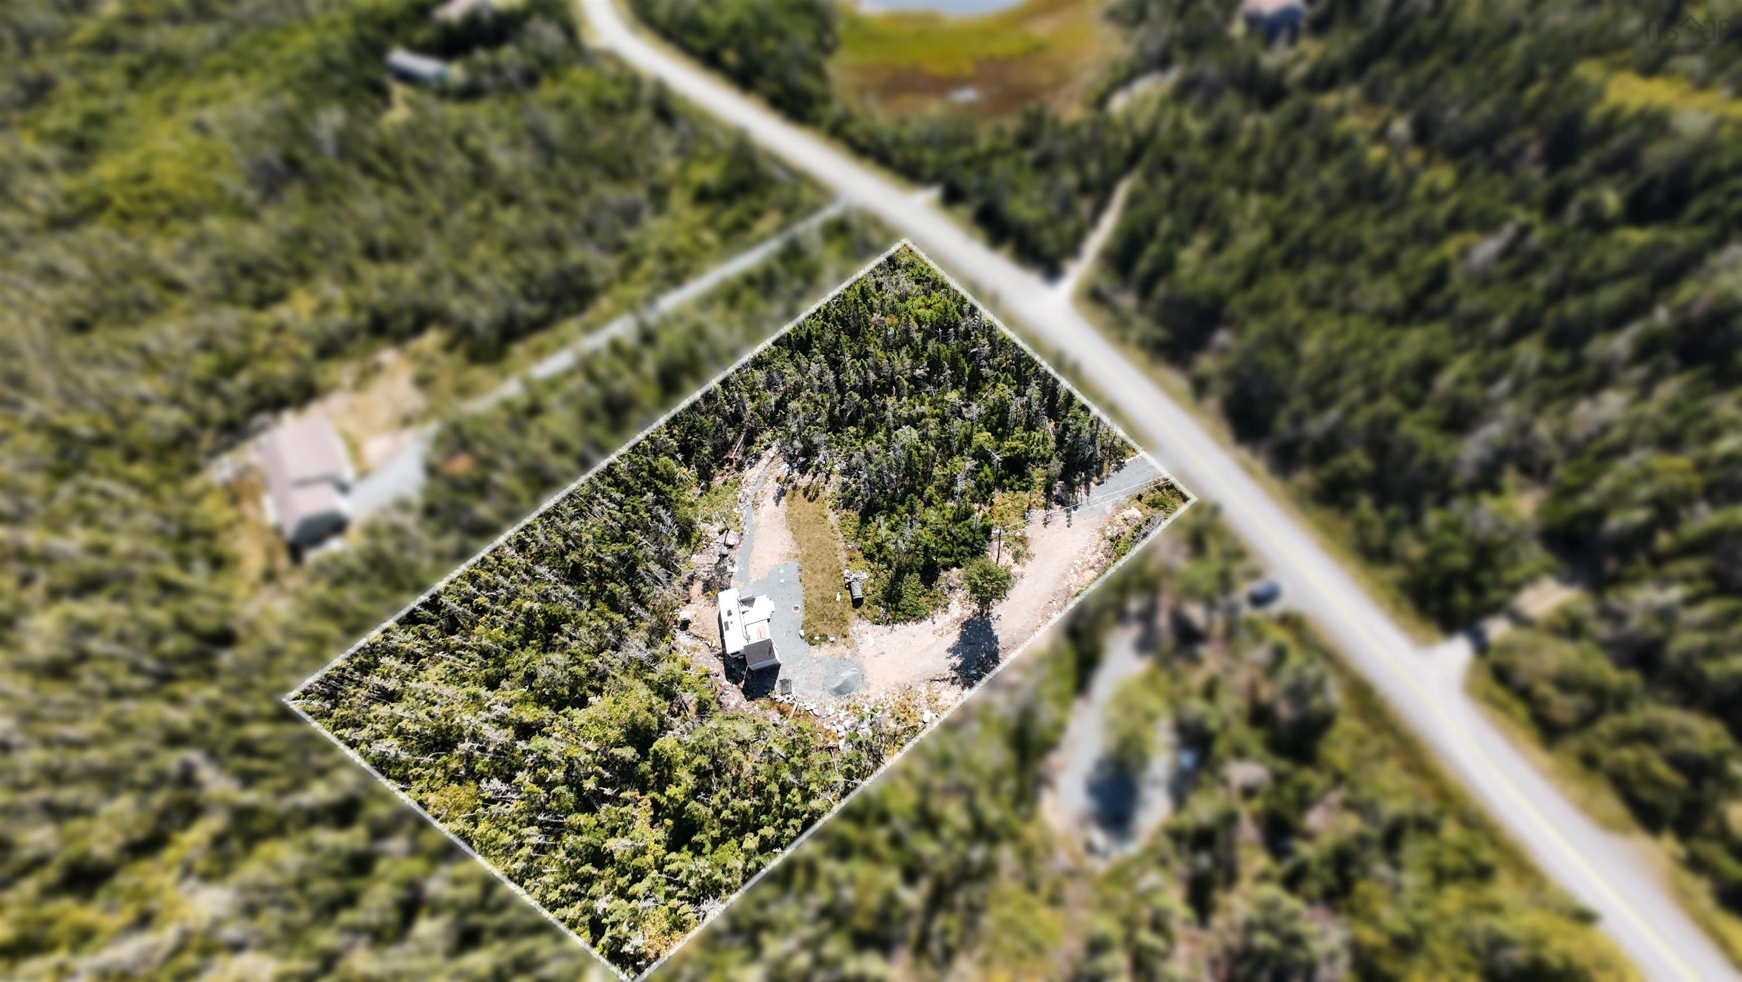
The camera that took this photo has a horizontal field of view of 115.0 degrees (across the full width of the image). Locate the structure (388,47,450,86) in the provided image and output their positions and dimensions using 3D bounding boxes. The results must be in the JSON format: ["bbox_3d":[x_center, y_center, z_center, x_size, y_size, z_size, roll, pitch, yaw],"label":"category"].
[{"bbox_3d":[-126.500,-118.810,154.530,17.500,4.300,5.800,20,62,11],"label":"structure"}]

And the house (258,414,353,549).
[{"bbox_3d":[-87.200,-2.130,85.050,9.200,5.600,19.500,-33,65,-18],"label":"house"}]

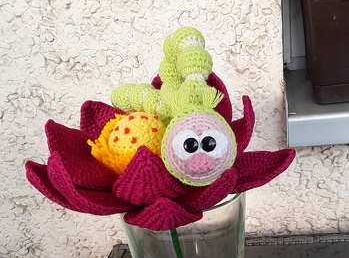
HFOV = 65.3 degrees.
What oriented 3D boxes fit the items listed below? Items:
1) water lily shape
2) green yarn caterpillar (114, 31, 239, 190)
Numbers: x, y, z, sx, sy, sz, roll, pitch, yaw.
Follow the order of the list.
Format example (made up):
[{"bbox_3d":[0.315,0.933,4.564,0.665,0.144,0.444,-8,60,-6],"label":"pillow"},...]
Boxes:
[{"bbox_3d":[-0.014,0.011,0.285,0.272,0.115,0.225,-5,20,0],"label":"water lily shape"},{"bbox_3d":[-0.010,-0.025,0.265,0.136,0.145,0.127,-4,15,5],"label":"green yarn caterpillar"}]

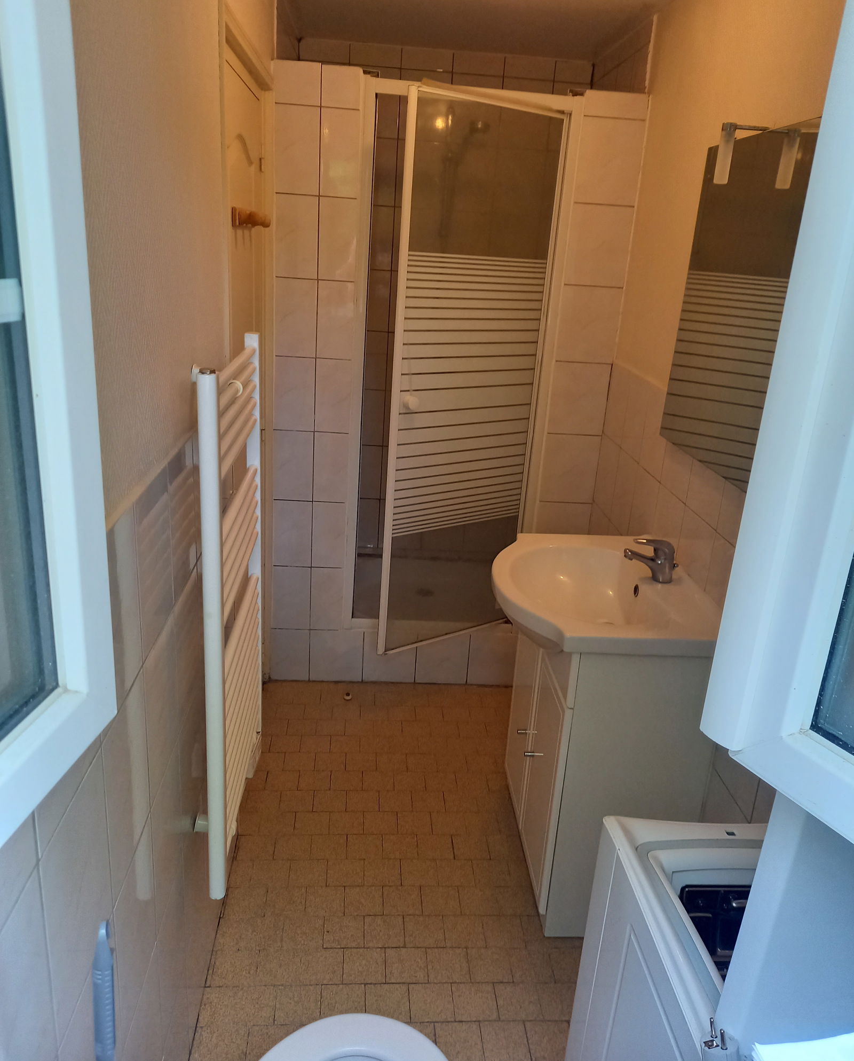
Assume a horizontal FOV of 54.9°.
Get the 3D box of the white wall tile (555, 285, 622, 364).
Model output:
[{"bbox_3d":[0.541,-0.693,2.771,0.198,0.250,0.010,2,19,-5],"label":"white wall tile"}]

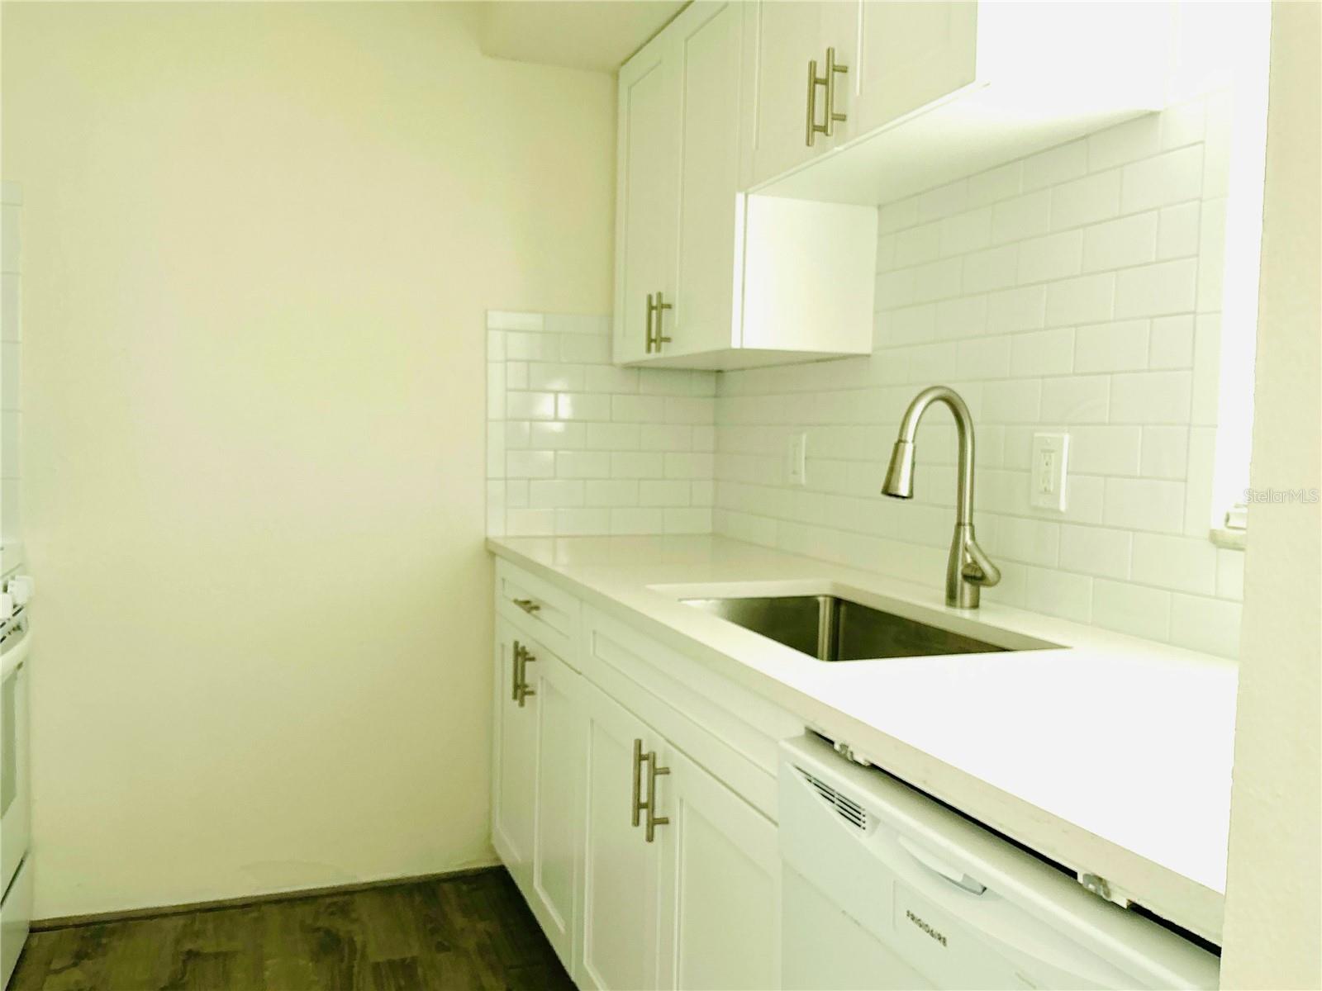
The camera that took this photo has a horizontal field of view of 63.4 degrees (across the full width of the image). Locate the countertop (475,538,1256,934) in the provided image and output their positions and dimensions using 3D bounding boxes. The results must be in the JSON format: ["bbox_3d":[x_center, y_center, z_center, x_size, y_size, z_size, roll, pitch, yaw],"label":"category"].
[{"bbox_3d":[0.259,0.200,1.833,0.650,0.033,2.330,0,4,-21],"label":"countertop"}]

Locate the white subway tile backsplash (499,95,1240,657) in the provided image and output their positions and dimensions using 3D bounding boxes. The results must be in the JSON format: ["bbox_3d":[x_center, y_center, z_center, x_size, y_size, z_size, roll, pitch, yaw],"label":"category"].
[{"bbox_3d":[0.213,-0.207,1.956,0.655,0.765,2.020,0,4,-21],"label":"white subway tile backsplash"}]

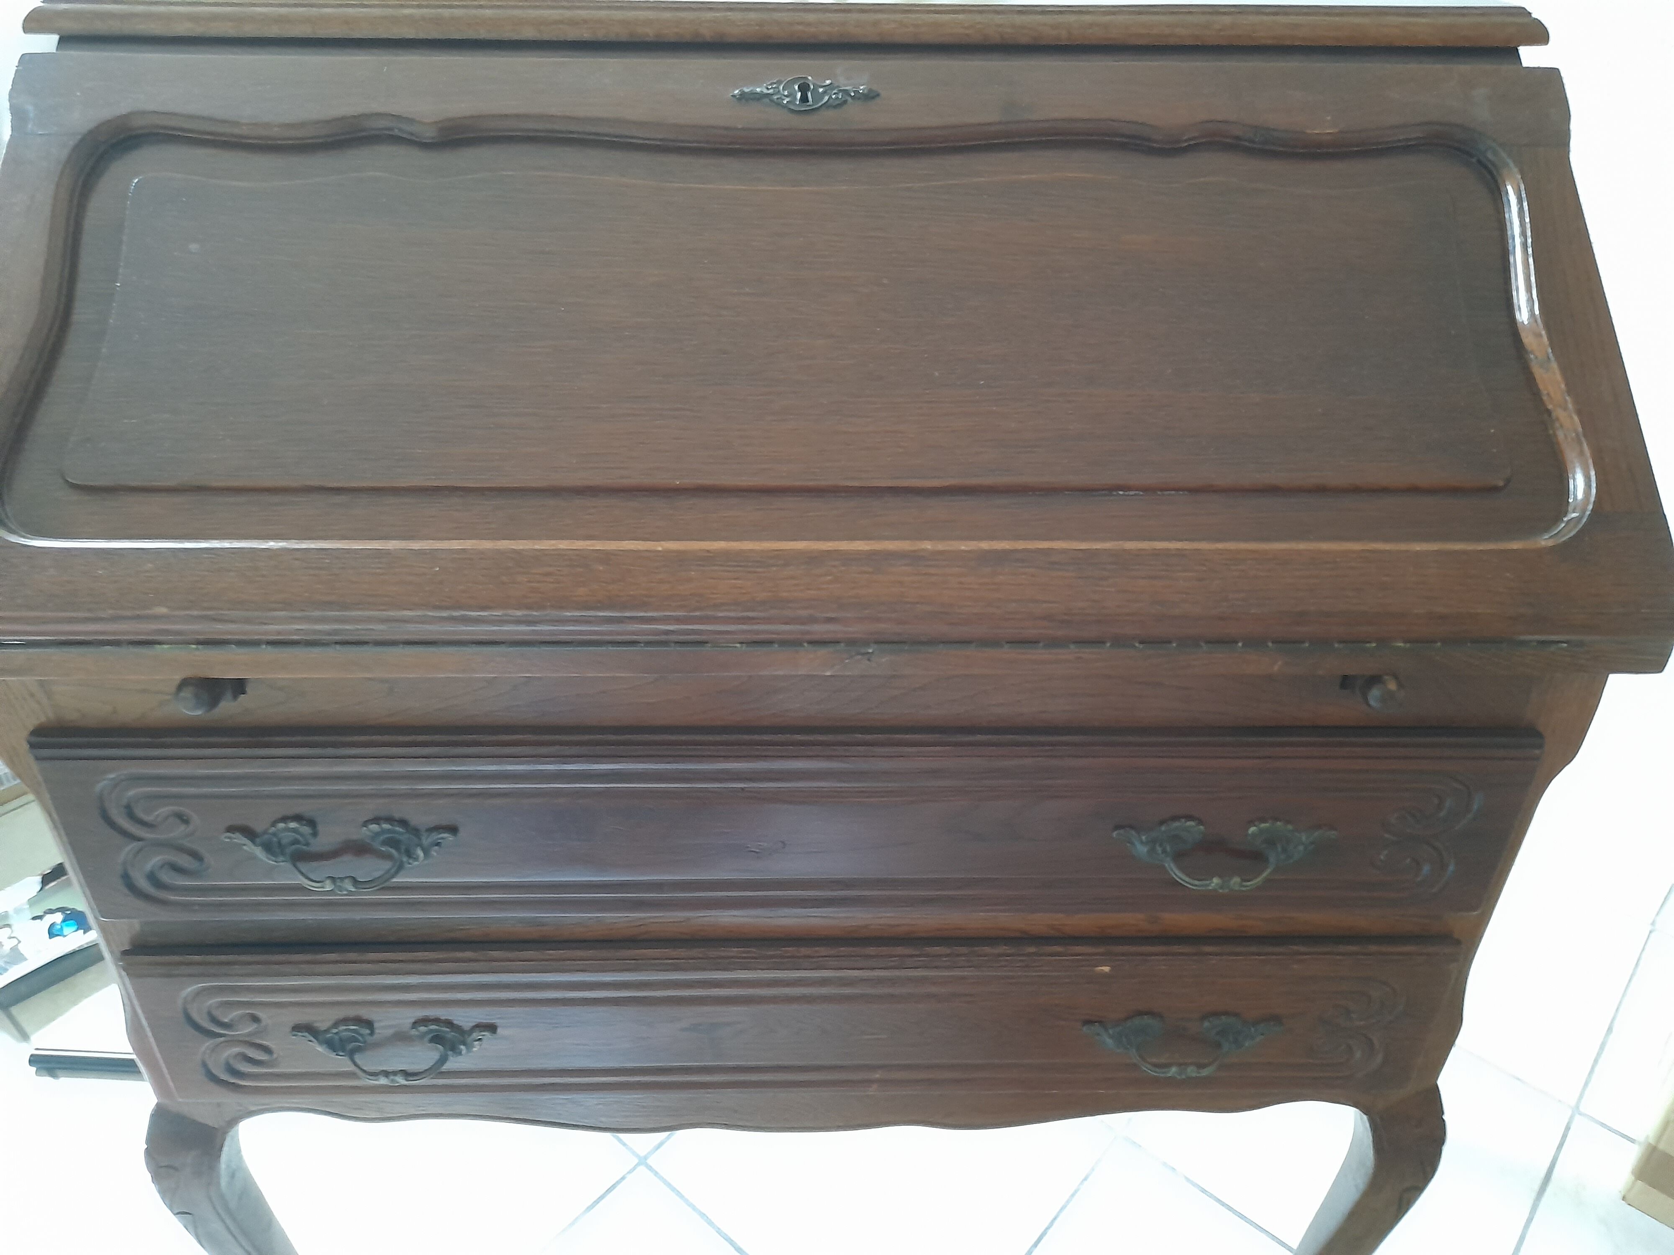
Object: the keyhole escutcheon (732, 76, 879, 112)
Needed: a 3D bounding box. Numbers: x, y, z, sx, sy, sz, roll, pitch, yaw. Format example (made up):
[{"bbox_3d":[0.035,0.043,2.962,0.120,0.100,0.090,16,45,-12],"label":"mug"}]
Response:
[{"bbox_3d":[-0.018,-0.317,0.717,0.087,0.005,0.025,0,70,-1],"label":"keyhole escutcheon"}]

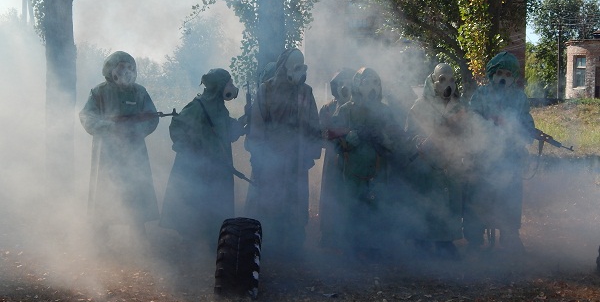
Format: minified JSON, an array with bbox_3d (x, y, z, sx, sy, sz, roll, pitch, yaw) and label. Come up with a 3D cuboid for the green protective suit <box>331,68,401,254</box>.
[{"bbox_3d":[0.599,0.095,8.650,0.650,1.700,0.460,0,4,-5],"label":"green protective suit"}]

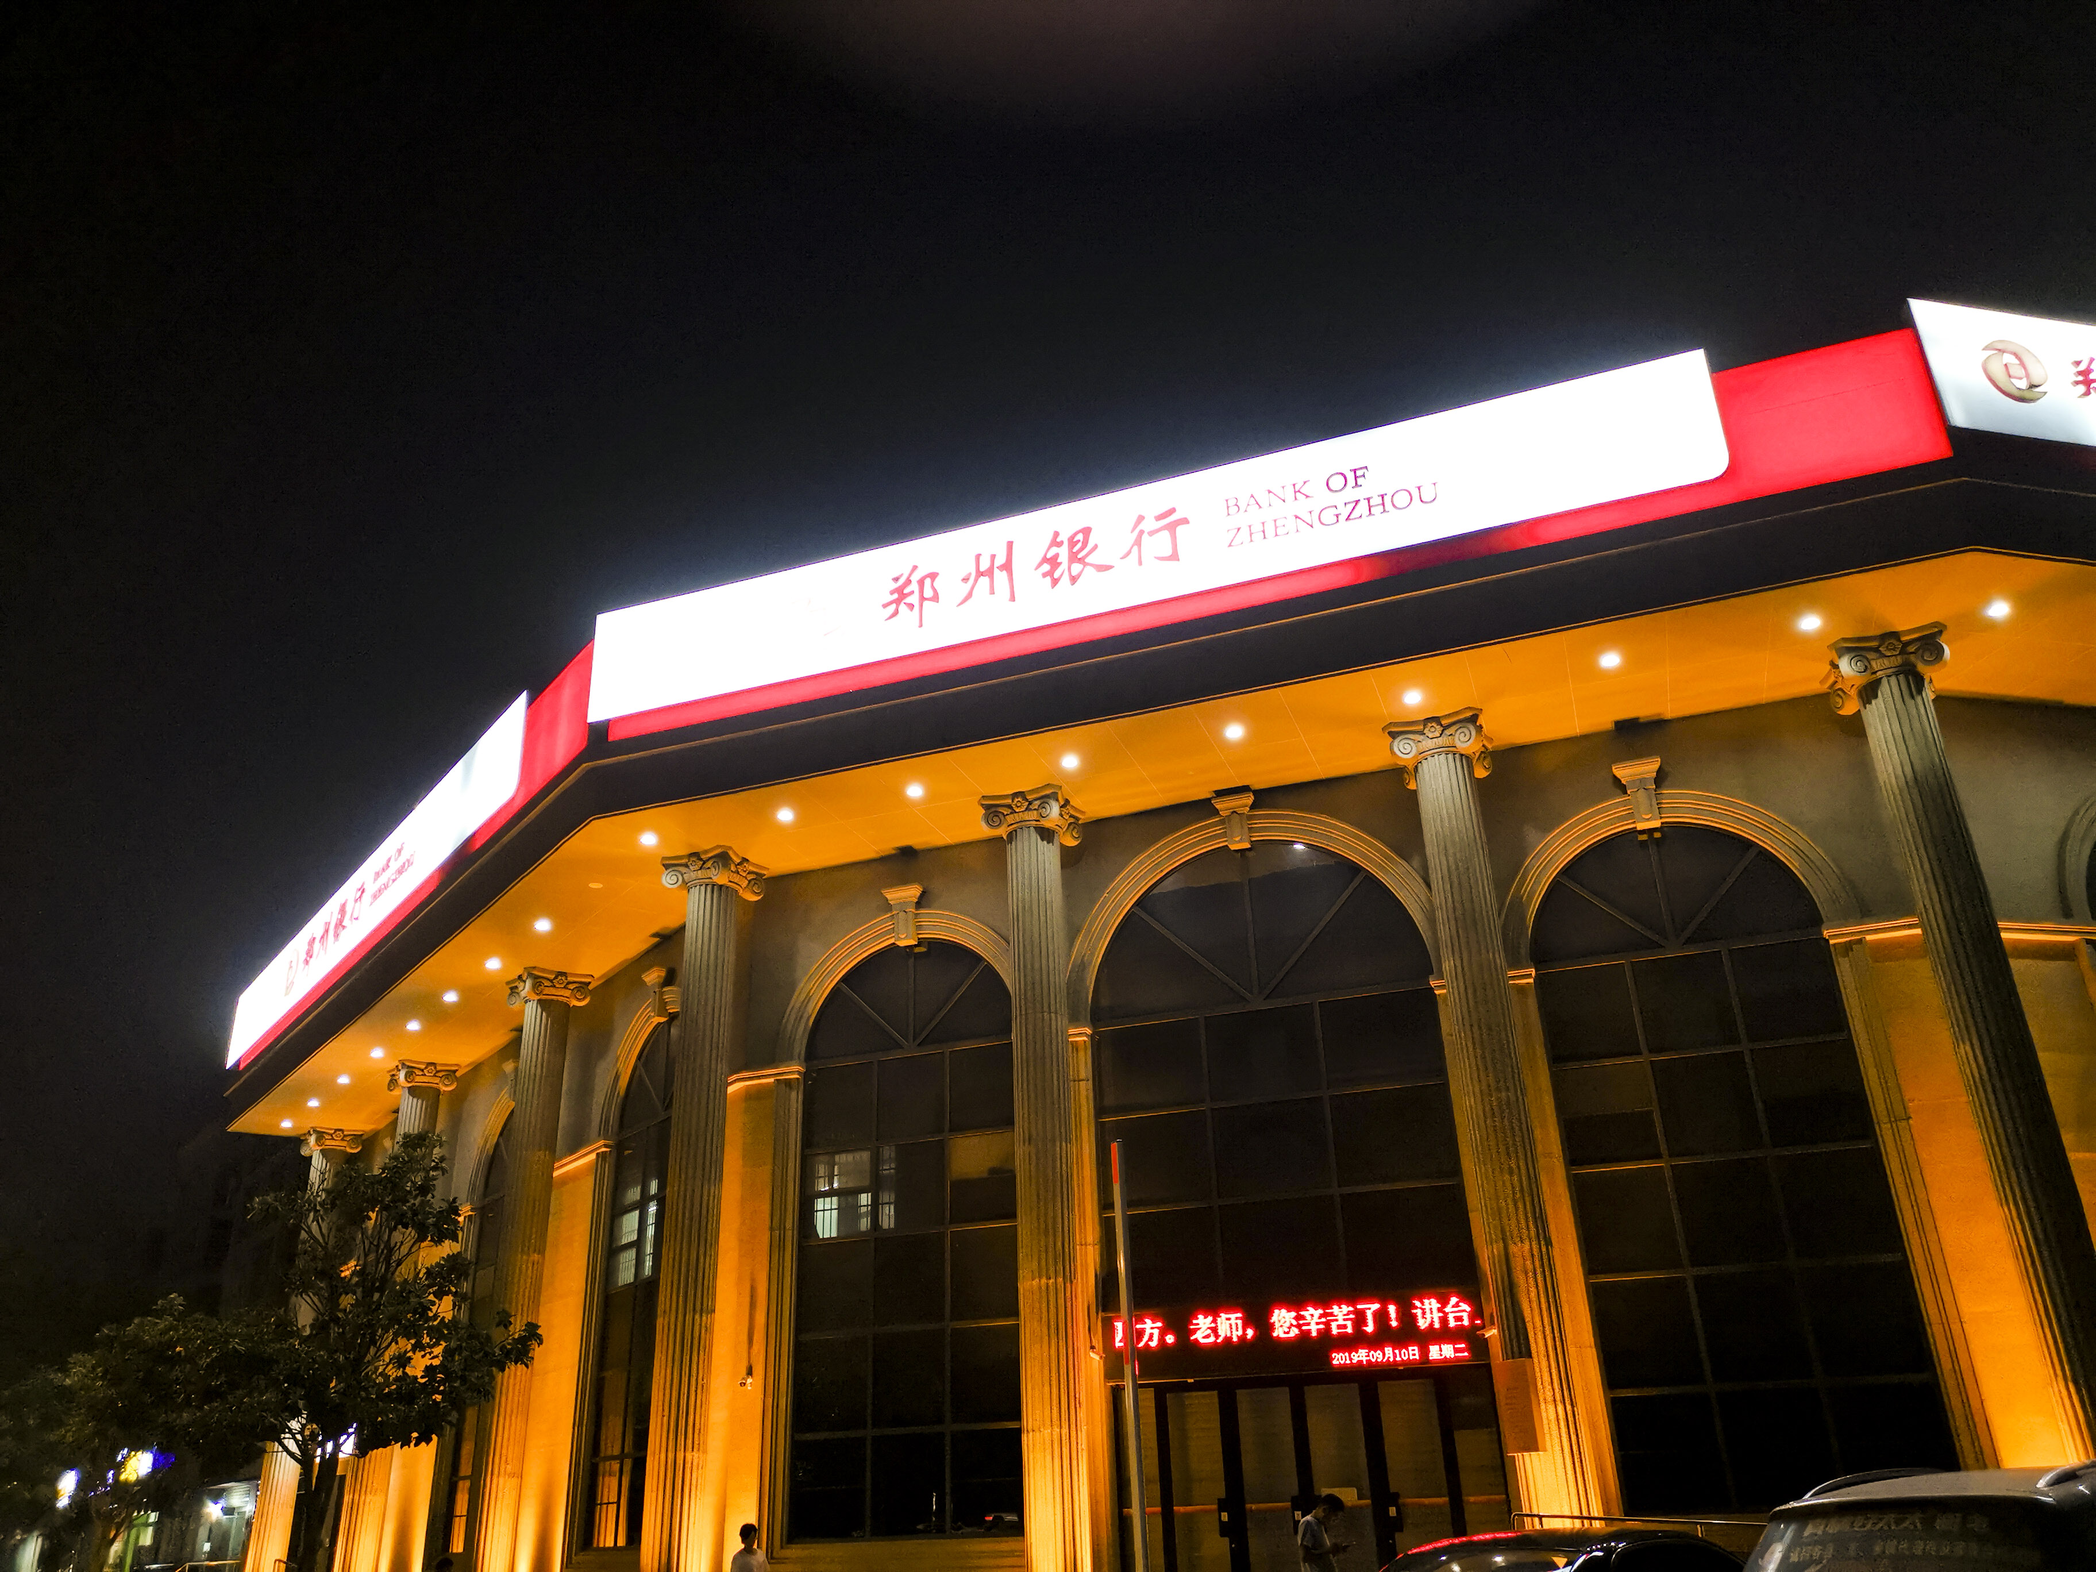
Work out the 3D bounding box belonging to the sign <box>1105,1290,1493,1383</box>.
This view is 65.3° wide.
[{"bbox_3d":[2.992,6.886,20.376,4.876,0.869,0.159,-10,-27,17],"label":"sign"}]

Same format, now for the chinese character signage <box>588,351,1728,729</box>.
[{"bbox_3d":[0.650,-2.869,20.626,14.749,1.741,0.300,-11,-27,17],"label":"chinese character signage"}]

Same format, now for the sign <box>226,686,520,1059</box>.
[{"bbox_3d":[-13.968,2.647,32.959,0.233,1.855,18.656,17,-31,-34],"label":"sign"}]

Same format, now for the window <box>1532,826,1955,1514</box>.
[{"bbox_3d":[7.990,4.197,19.668,3.562,8.120,0.212,-10,-27,17],"label":"window"}]

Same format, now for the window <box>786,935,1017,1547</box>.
[{"bbox_3d":[-1.764,5.593,21.182,3.234,7.517,0.280,-11,-27,17],"label":"window"}]

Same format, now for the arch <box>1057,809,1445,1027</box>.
[{"bbox_3d":[2.572,1.544,21.146,5.096,2.646,0.280,-11,-27,17],"label":"arch"}]

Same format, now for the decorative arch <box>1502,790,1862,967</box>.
[{"bbox_3d":[7.771,1.082,20.807,4.155,2.099,0.318,-10,-27,17],"label":"decorative arch"}]

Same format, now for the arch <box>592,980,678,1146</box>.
[{"bbox_3d":[-6.310,4.376,26.739,0.318,2.099,4.155,17,-31,-34],"label":"arch"}]

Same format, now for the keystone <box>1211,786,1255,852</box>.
[{"bbox_3d":[2.502,0.469,21.643,0.561,0.706,0.250,-11,-27,17],"label":"keystone"}]

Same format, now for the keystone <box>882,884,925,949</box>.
[{"bbox_3d":[-2.047,1.829,22.843,0.578,0.823,0.250,-11,-27,17],"label":"keystone"}]

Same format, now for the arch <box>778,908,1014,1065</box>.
[{"bbox_3d":[-2.031,2.891,23.917,4.155,2.099,0.318,-10,-27,17],"label":"arch"}]

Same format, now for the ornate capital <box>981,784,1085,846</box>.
[{"bbox_3d":[-0.205,0.559,23.375,1.272,0.541,1.325,-10,-27,17],"label":"ornate capital"}]

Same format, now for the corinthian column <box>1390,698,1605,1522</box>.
[{"bbox_3d":[5.040,3.838,18.363,1.215,9.898,1.215,-11,-27,17],"label":"corinthian column"}]

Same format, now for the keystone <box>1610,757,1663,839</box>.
[{"bbox_3d":[7.247,0.106,19.908,0.578,0.823,0.250,-11,-27,17],"label":"keystone"}]

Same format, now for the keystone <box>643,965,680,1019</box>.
[{"bbox_3d":[-6.149,3.309,25.661,0.250,0.823,0.578,16,-31,-34],"label":"keystone"}]

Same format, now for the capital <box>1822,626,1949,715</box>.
[{"bbox_3d":[10.303,-1.380,20.042,1.325,0.541,1.325,-10,-27,17],"label":"capital"}]

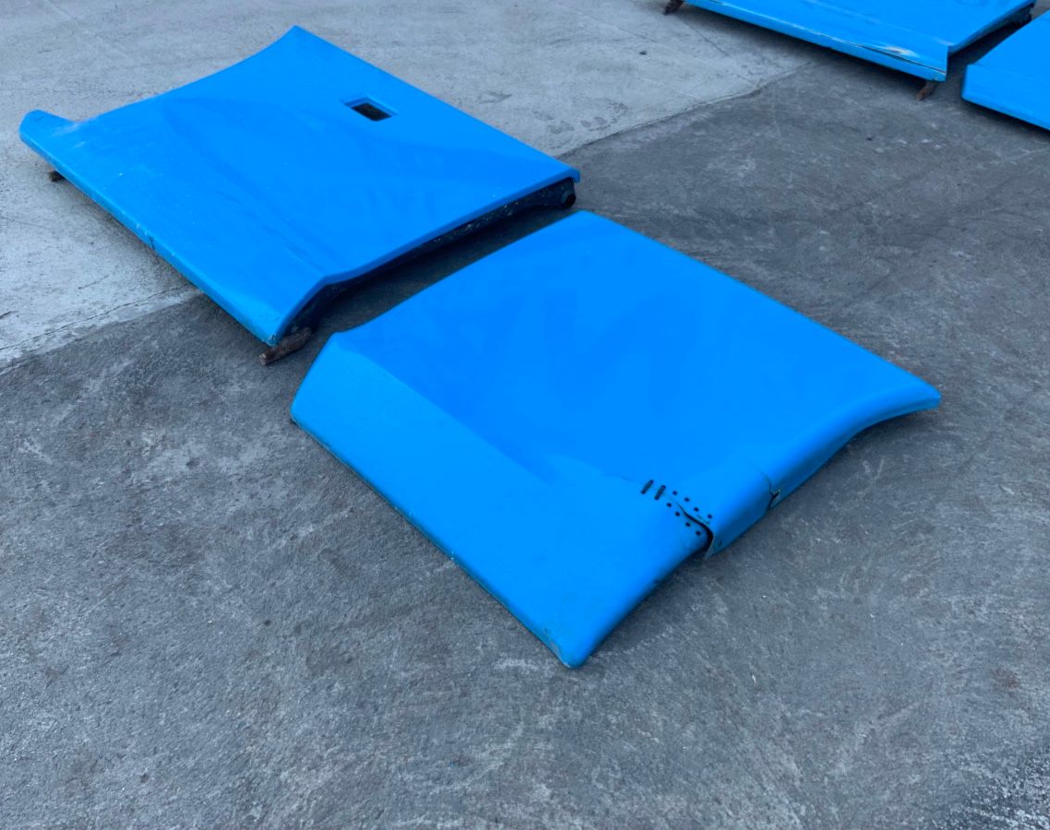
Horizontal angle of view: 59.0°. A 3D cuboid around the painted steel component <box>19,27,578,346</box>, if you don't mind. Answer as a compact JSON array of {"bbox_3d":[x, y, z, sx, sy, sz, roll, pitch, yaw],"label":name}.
[{"bbox_3d":[-0.740,-0.816,2.864,1.055,0.160,1.510,-32,51,-31],"label":"painted steel component"}]

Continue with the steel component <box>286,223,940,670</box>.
[{"bbox_3d":[0.176,-0.035,2.002,0.985,0.175,0.995,-32,51,-31],"label":"steel component"}]

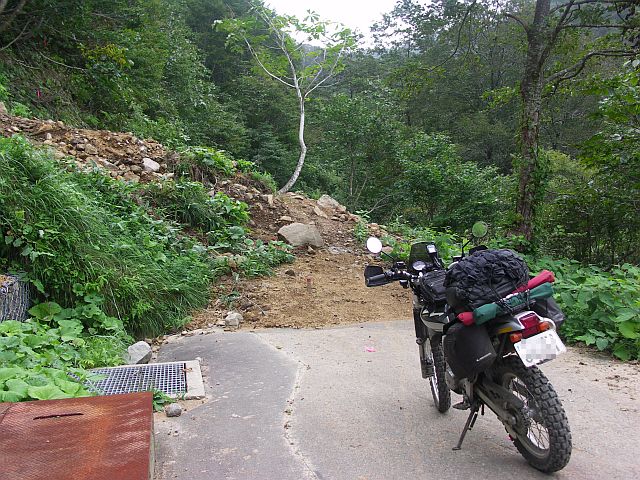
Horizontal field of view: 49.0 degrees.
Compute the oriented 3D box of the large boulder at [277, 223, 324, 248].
[{"bbox_3d":[-0.421,-0.102,16.000,1.030,0.560,0.800,0,2,0],"label":"large boulder"}]

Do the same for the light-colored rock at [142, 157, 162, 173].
[{"bbox_3d":[-3.957,-1.773,16.500,0.420,0.350,0.360,0,2,0],"label":"light-colored rock"}]

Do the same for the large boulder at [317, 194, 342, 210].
[{"bbox_3d":[0.264,-1.041,19.500,0.720,0.420,0.580,0,2,0],"label":"large boulder"}]

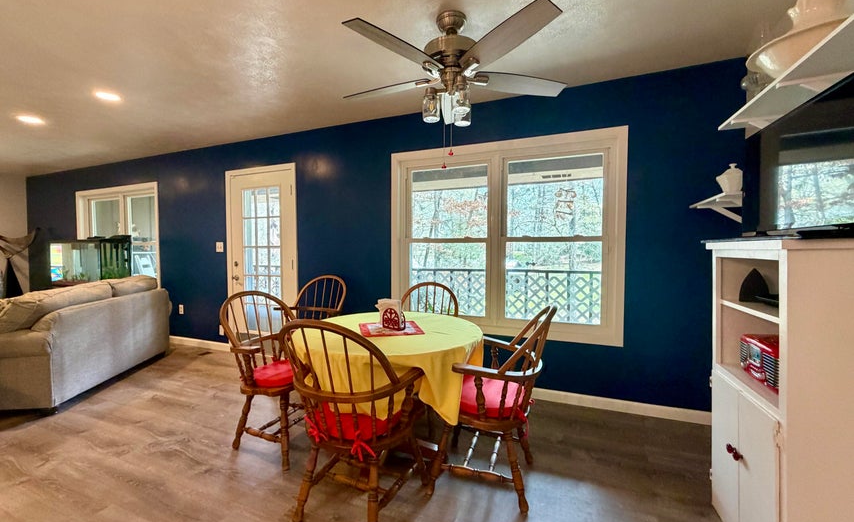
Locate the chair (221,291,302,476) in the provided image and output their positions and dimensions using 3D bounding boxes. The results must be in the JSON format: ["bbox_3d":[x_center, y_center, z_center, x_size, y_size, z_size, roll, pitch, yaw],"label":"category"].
[{"bbox_3d":[-0.923,0.660,2.183,0.590,0.930,0.580,1,2,25],"label":"chair"}]

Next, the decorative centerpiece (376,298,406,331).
[{"bbox_3d":[-0.207,0.306,2.027,0.175,0.172,0.075,1,2,33],"label":"decorative centerpiece"}]

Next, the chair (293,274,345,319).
[{"bbox_3d":[-1.077,0.632,3.195,0.580,0.930,0.580,1,2,23],"label":"chair"}]

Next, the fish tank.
[{"bbox_3d":[-4.537,0.019,4.657,1.210,0.620,0.330,1,2,22],"label":"fish tank"}]

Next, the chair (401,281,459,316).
[{"bbox_3d":[-0.050,0.654,2.695,0.570,0.925,0.610,1,2,24],"label":"chair"}]

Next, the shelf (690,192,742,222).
[{"bbox_3d":[1.834,-0.284,2.051,0.290,0.175,0.560,1,2,22],"label":"shelf"}]

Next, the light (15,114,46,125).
[{"bbox_3d":[-3.795,-1.350,3.306,0.175,0.030,0.175,1,2,22],"label":"light"}]

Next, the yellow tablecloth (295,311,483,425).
[{"bbox_3d":[-0.210,0.570,2.007,1.080,0.370,1.080,0,2,0],"label":"yellow tablecloth"}]

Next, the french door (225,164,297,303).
[{"bbox_3d":[-1.855,0.023,3.873,1.045,2.116,0.080,1,2,22],"label":"french door"}]

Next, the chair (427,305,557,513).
[{"bbox_3d":[0.350,0.671,1.797,0.590,0.930,0.580,1,2,19],"label":"chair"}]

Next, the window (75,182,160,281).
[{"bbox_3d":[-4.354,-0.227,4.853,1.900,1.605,0.110,1,2,22],"label":"window"}]

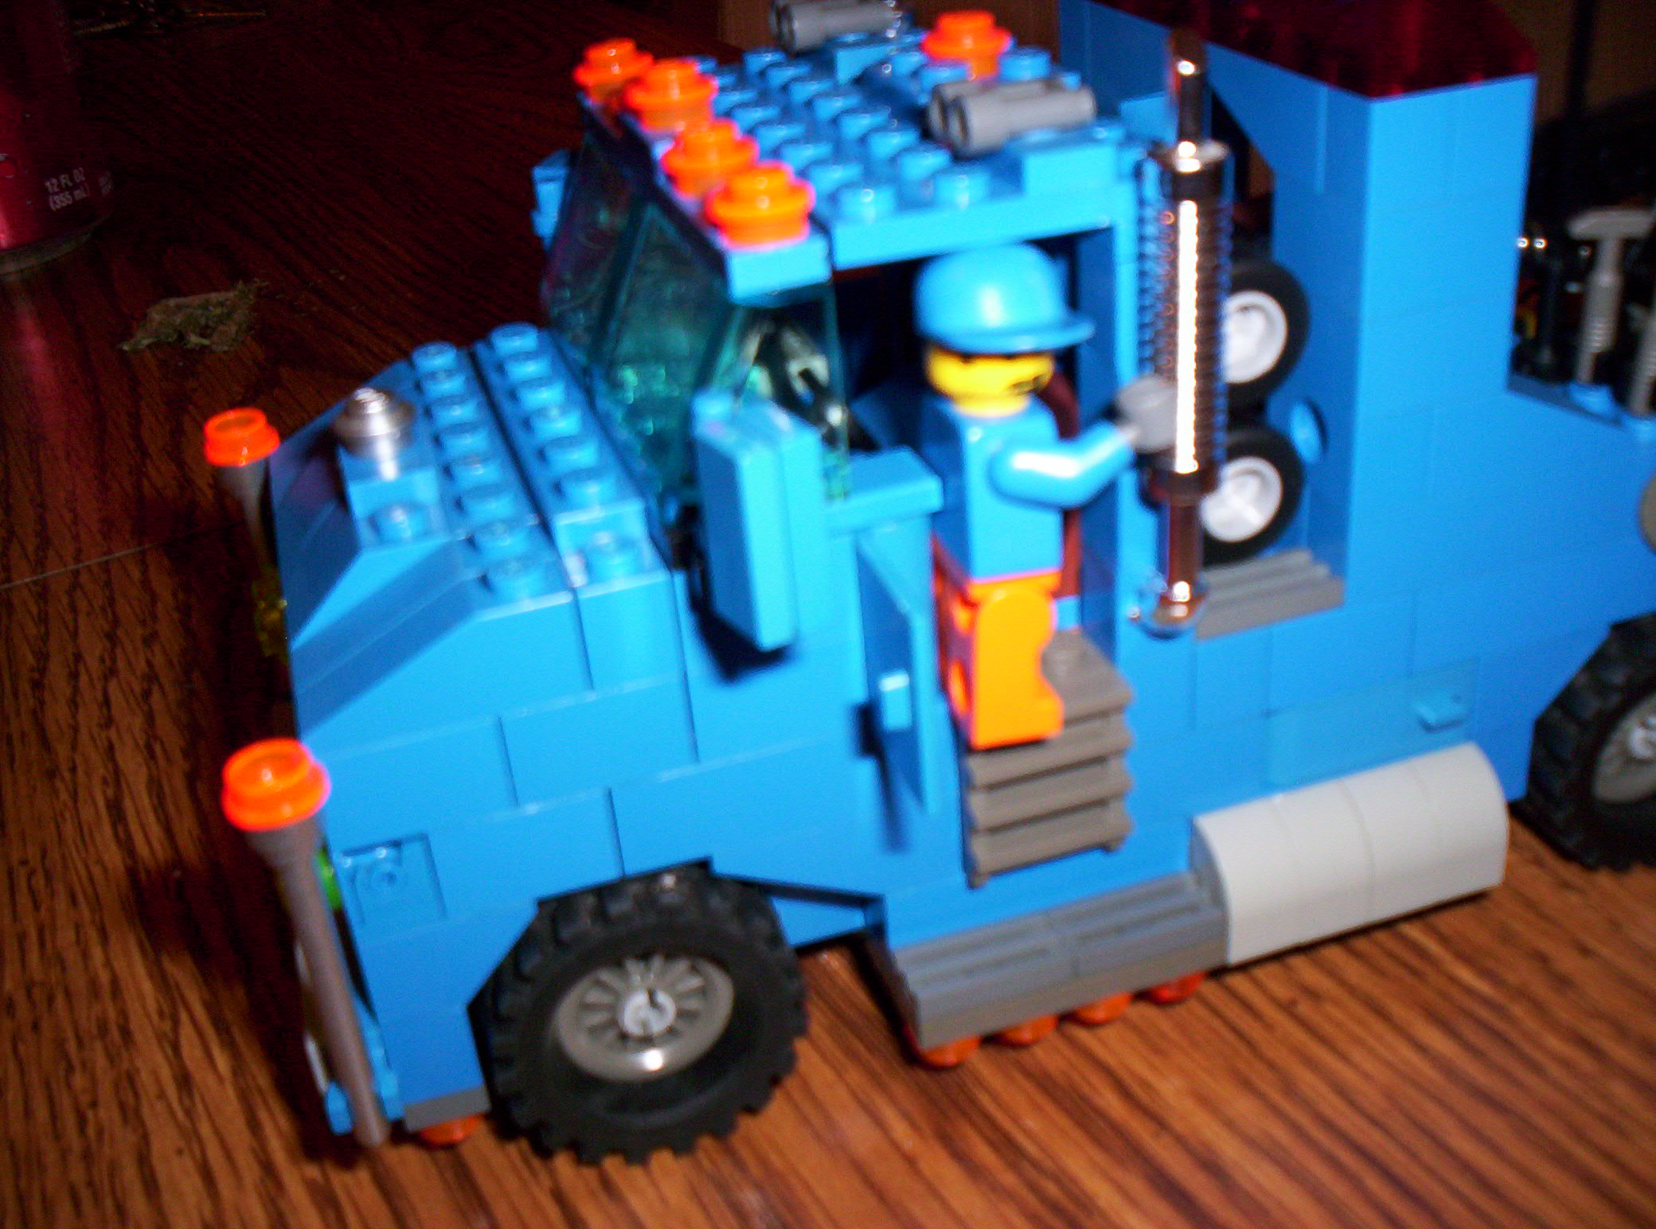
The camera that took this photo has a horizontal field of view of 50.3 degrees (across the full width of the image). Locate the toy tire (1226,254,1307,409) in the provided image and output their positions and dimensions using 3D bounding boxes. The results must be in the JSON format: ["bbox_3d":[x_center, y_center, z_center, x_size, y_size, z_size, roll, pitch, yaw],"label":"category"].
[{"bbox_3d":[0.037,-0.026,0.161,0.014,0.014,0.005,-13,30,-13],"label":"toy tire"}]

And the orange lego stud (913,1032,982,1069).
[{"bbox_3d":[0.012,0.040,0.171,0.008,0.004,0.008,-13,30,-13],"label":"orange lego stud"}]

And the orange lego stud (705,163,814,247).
[{"bbox_3d":[-0.005,-0.032,0.137,0.008,0.005,0.008,-4,29,2],"label":"orange lego stud"}]

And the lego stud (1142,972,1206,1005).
[{"bbox_3d":[0.035,0.035,0.178,0.008,0.004,0.008,-13,30,-13],"label":"lego stud"}]

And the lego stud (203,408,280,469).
[{"bbox_3d":[-0.065,-0.020,0.197,0.008,0.005,0.008,-13,30,-13],"label":"lego stud"}]

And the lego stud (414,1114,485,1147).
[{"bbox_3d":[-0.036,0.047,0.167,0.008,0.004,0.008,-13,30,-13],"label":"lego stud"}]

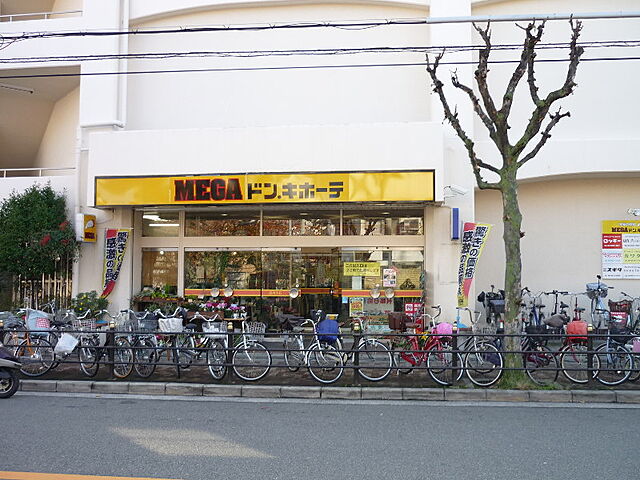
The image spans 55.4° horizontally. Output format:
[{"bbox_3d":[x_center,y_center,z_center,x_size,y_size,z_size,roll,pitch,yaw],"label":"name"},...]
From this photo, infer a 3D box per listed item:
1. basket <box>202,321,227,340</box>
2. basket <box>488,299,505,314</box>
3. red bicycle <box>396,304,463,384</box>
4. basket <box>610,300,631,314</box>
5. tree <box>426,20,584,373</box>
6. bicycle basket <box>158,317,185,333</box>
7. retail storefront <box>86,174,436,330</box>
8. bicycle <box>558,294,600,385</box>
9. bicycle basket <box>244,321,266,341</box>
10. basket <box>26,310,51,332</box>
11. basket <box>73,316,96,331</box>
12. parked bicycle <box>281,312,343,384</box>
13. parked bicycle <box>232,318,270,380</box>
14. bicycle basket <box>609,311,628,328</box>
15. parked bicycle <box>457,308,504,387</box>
[{"bbox_3d":[-1.709,1.465,9.930,0.360,0.270,0.280,2,-4,-34],"label":"basket"},{"bbox_3d":[3.452,1.296,11.800,0.350,0.270,0.290,1,-5,-11],"label":"basket"},{"bbox_3d":[1.727,1.750,10.170,0.600,1.130,1.750,3,-5,-28],"label":"red bicycle"},{"bbox_3d":[5.615,1.261,11.400,0.380,0.260,0.300,1,-5,-14],"label":"basket"},{"bbox_3d":[3.040,-0.710,10.000,2.500,5.850,2.300,0,-3,-5],"label":"tree"},{"bbox_3d":[-2.446,1.408,10.050,0.380,0.270,0.290,1,-3,-19],"label":"bicycle basket"},{"bbox_3d":[-1.250,0.353,13.632,7.510,3.573,1.100,0,-5,6],"label":"retail storefront"},{"bbox_3d":[3.901,1.724,10.059,0.580,1.100,1.760,2,-3,-25],"label":"bicycle"},{"bbox_3d":[-1.025,1.461,9.850,0.310,0.270,0.350,0,-3,9],"label":"bicycle basket"},{"bbox_3d":[-4.706,1.371,10.200,0.320,0.310,0.340,0,-3,0],"label":"basket"},{"bbox_3d":[-3.899,1.415,10.100,0.350,0.250,0.280,3,-4,-44],"label":"basket"},{"bbox_3d":[-0.187,1.781,10.343,0.580,1.080,1.750,3,-5,-32],"label":"parked bicycle"},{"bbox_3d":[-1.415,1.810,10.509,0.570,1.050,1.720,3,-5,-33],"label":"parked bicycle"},{"bbox_3d":[5.333,1.420,10.900,0.330,0.280,0.270,1,-5,-17],"label":"bicycle basket"},{"bbox_3d":[2.281,1.701,9.870,0.580,1.130,1.800,2,-3,-30],"label":"parked bicycle"}]

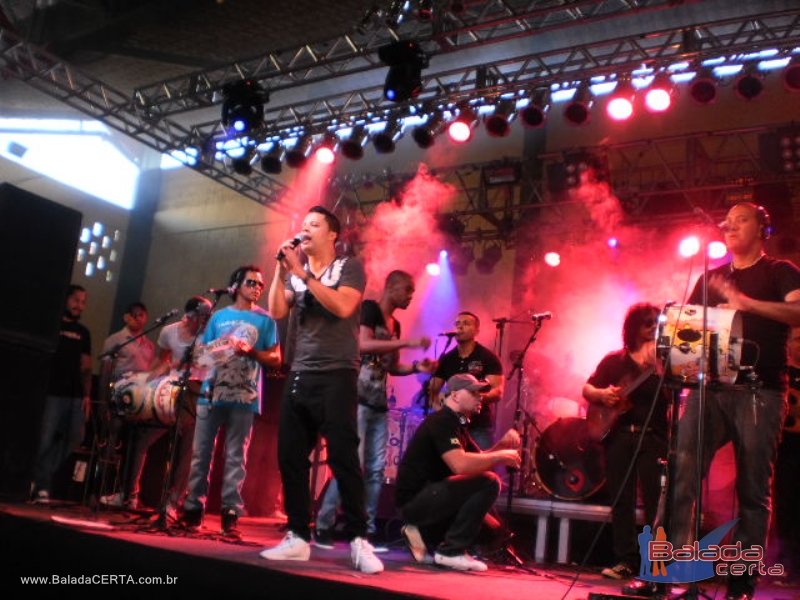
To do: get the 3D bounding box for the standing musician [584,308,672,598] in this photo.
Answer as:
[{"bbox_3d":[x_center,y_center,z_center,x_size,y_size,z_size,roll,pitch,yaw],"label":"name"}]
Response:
[{"bbox_3d":[1.514,0.884,5.350,0.580,1.710,0.460,6,-12,-2],"label":"standing musician"}]

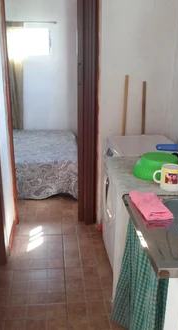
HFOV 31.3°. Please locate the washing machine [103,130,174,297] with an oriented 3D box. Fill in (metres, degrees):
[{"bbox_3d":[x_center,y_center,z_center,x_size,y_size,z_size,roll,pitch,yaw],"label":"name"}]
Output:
[{"bbox_3d":[0.379,0.269,2.305,0.484,0.841,0.625,-1,18,-5],"label":"washing machine"}]

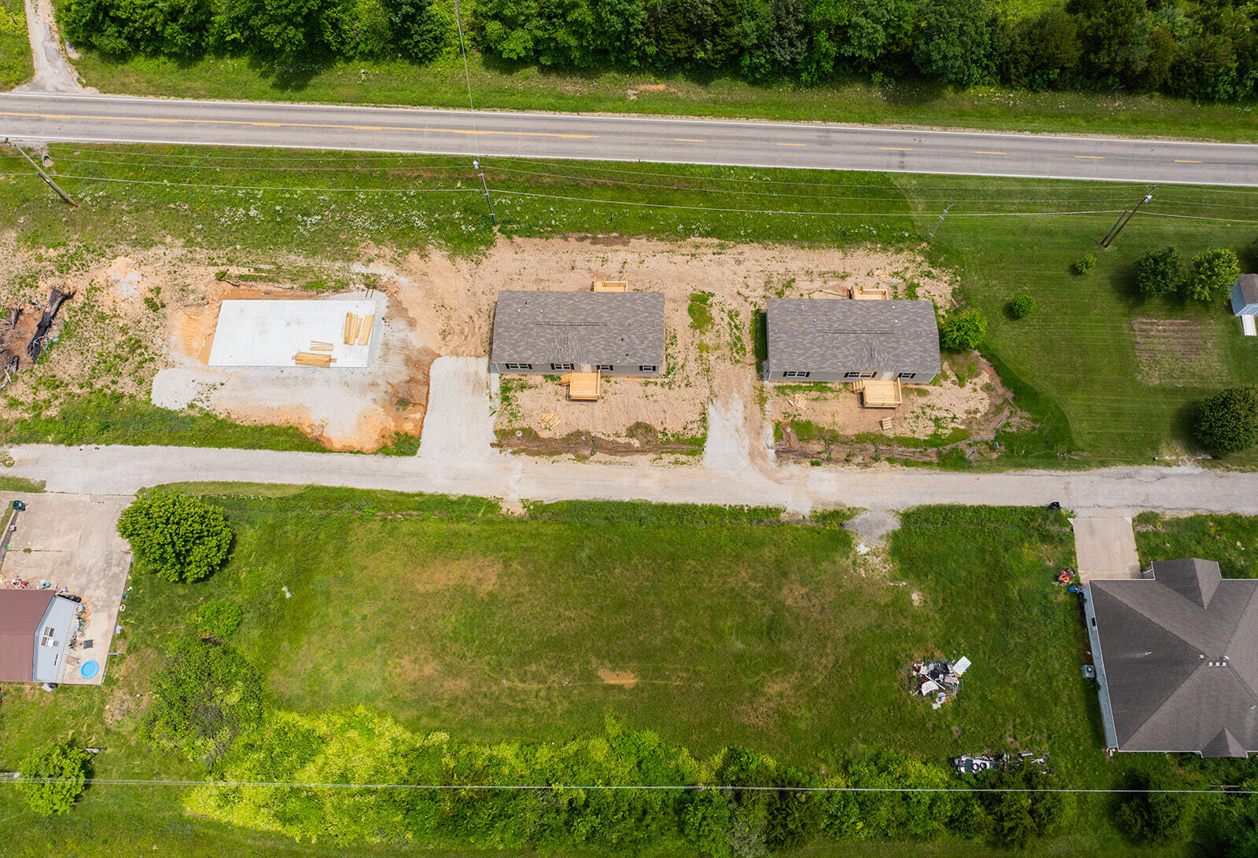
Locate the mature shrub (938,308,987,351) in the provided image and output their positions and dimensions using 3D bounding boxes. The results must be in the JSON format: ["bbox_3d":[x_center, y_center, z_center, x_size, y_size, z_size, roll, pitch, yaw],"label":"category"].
[{"bbox_3d":[35.429,-10.553,92.594,4.999,3.600,4.816,1,68,1],"label":"mature shrub"}]

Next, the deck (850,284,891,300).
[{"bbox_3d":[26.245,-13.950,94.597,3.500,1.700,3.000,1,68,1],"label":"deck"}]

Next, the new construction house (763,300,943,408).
[{"bbox_3d":[23.838,-8.788,93.558,18.000,4.200,10.500,1,69,1],"label":"new construction house"}]

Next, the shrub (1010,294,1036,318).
[{"bbox_3d":[43.027,-13.389,95.083,2.436,2.300,2.669,1,68,1],"label":"shrub"}]

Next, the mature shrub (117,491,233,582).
[{"bbox_3d":[-44.791,10.589,86.102,10.800,6.400,9.100,0,69,1],"label":"mature shrub"}]

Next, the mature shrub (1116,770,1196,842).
[{"bbox_3d":[46.133,33.158,76.458,6.300,4.800,5.700,0,69,1],"label":"mature shrub"}]

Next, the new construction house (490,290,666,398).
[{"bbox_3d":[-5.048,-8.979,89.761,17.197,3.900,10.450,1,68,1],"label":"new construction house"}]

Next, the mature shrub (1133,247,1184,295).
[{"bbox_3d":[58.316,-17.396,95.979,4.700,4.800,5.200,1,68,1],"label":"mature shrub"}]

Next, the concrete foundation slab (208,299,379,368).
[{"bbox_3d":[-37.524,-10.675,97.691,17.600,0.250,8.300,1,69,1],"label":"concrete foundation slab"}]

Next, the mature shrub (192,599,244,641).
[{"bbox_3d":[-36.954,17.216,78.635,4.200,2.500,3.700,1,68,1],"label":"mature shrub"}]

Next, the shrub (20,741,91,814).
[{"bbox_3d":[-52.099,31.687,79.143,6.000,4.500,6.100,0,69,1],"label":"shrub"}]

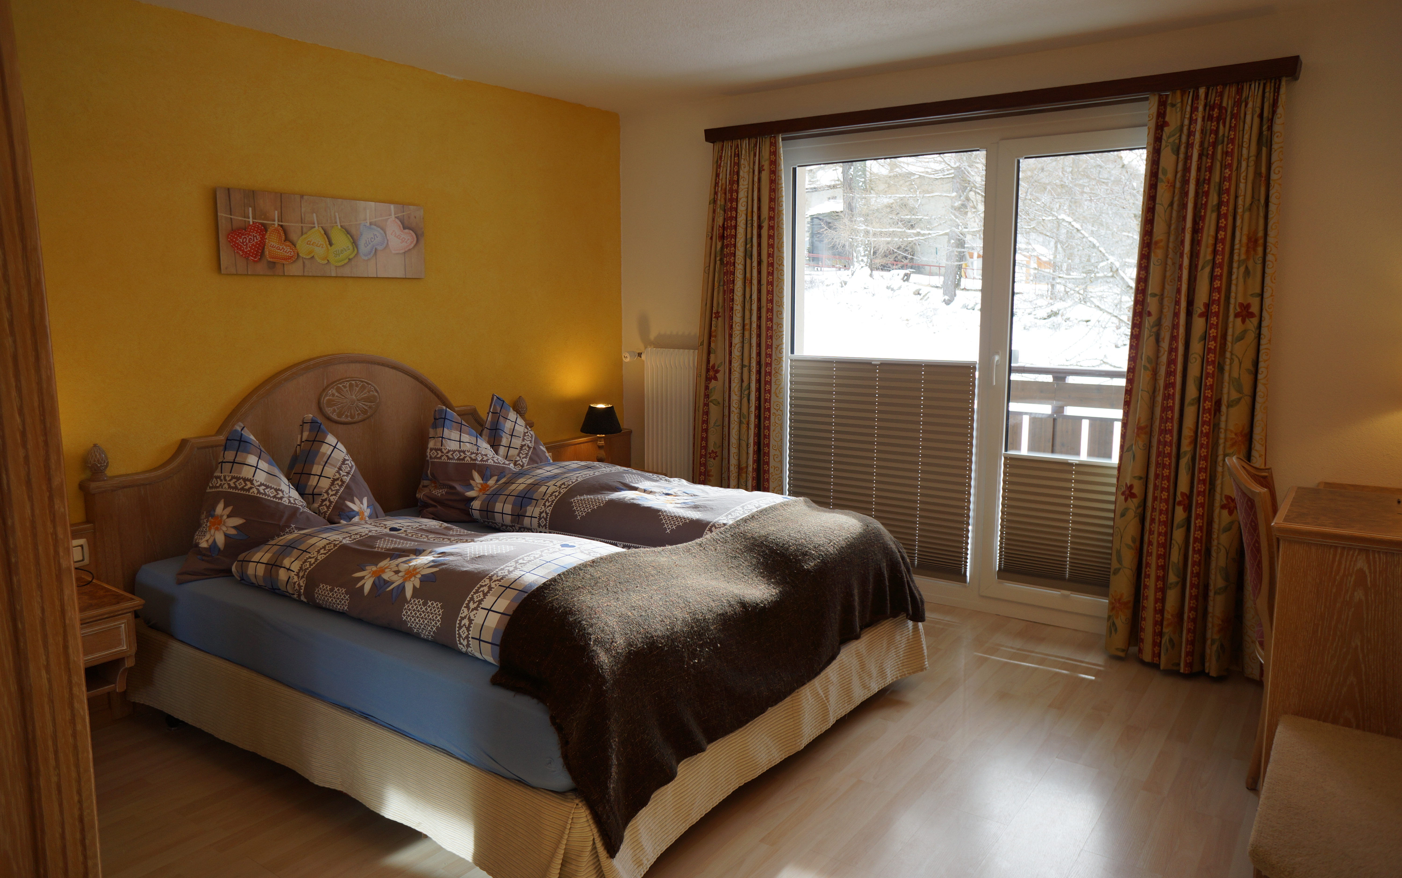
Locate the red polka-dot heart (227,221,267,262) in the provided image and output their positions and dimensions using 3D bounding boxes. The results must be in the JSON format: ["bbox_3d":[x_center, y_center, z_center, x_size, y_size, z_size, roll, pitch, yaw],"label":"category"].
[{"bbox_3d":[-1.677,-0.730,3.459,0.020,0.146,0.152,6,11,35],"label":"red polka-dot heart"}]

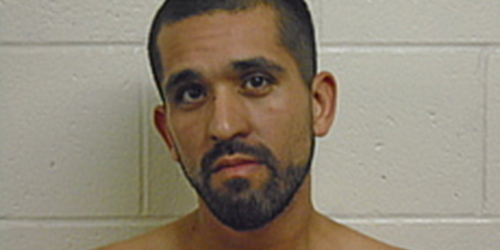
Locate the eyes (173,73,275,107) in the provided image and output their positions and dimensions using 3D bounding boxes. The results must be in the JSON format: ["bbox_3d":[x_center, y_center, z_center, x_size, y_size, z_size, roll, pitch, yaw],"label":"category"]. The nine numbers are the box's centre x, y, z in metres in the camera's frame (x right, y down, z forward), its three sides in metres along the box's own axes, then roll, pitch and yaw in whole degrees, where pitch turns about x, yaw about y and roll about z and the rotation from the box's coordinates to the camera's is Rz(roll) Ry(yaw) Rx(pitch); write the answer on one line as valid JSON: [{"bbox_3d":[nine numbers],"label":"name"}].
[{"bbox_3d":[-0.023,-0.034,1.090,0.096,0.018,0.022,-9,-6,11],"label":"eyes"}]

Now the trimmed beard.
[{"bbox_3d":[-0.002,0.058,1.115,0.122,0.085,0.085,-9,-6,11],"label":"trimmed beard"}]

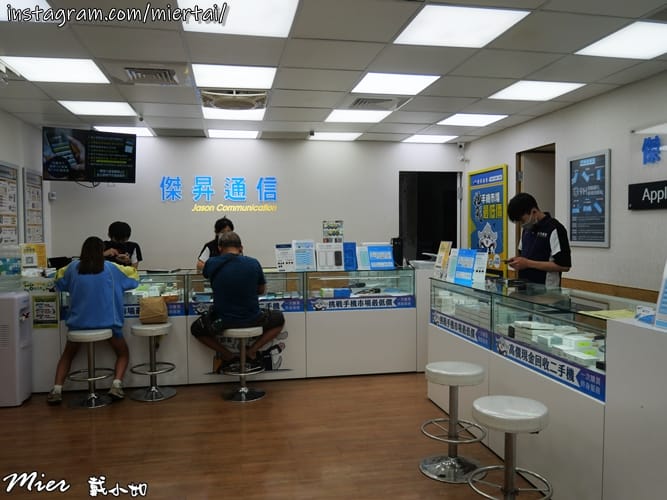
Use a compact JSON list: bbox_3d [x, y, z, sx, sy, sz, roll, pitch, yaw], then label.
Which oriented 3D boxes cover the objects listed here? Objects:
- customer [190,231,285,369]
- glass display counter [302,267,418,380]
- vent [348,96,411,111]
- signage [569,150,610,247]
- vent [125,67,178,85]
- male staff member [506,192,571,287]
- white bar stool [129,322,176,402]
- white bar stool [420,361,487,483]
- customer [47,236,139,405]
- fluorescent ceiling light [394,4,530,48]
[{"bbox_3d":[-0.900,0.481,4.706,0.877,1.310,0.670,-1,2,-9],"label":"customer"},{"bbox_3d":[0.244,0.753,5.479,1.155,1.091,0.550,-1,2,-9],"label":"glass display counter"},{"bbox_3d":[0.387,-1.327,4.457,0.530,0.050,0.510,-1,3,-11],"label":"vent"},{"bbox_3d":[2.192,-0.422,4.304,0.030,0.800,0.520,-1,3,-11],"label":"signage"},{"bbox_3d":[-1.327,-1.275,3.693,0.380,0.060,0.380,-1,3,-11],"label":"vent"},{"bbox_3d":[1.509,0.398,3.658,0.460,1.640,0.500,-2,3,-25],"label":"male staff member"},{"bbox_3d":[-1.690,1.031,4.659,0.420,0.639,0.420,-1,2,-9],"label":"white bar stool"},{"bbox_3d":[0.696,0.970,2.891,0.415,0.590,0.415,-1,3,-11],"label":"white bar stool"},{"bbox_3d":[-2.010,0.564,4.192,0.700,1.340,0.600,-1,3,-11],"label":"customer"},{"bbox_3d":[0.711,-1.283,2.877,0.599,0.060,0.550,-1,3,-11],"label":"fluorescent ceiling light"}]

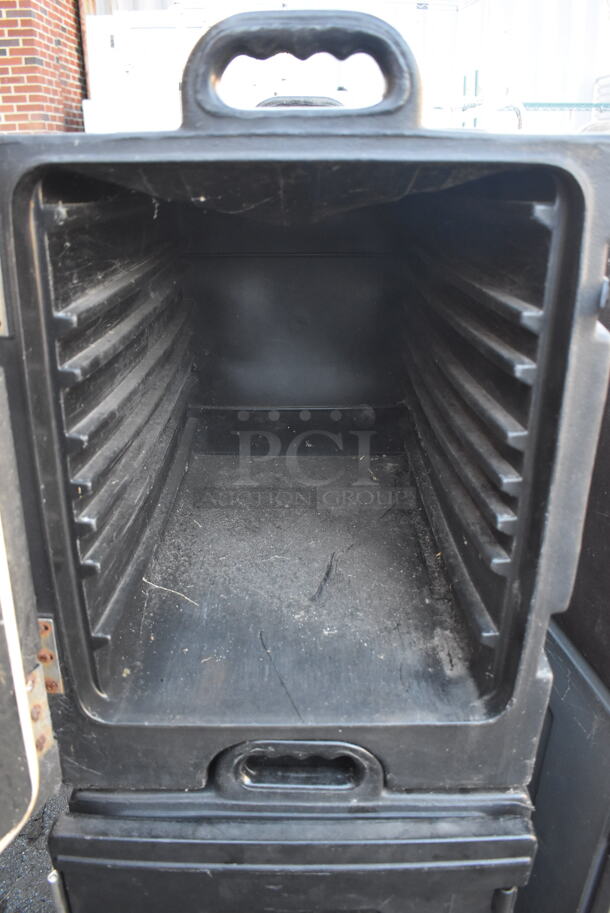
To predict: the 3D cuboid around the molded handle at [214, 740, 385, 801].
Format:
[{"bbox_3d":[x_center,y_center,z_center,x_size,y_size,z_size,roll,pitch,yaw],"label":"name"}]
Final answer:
[{"bbox_3d":[-0.005,0.260,0.606,0.146,0.067,0.048,0,21,0],"label":"molded handle"}]

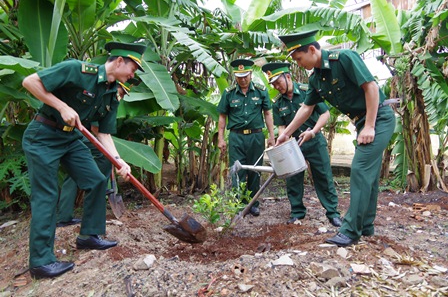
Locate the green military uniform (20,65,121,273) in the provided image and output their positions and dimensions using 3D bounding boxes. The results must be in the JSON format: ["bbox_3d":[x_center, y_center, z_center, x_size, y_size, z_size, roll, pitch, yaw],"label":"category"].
[{"bbox_3d":[-1.044,0.089,2.300,0.640,1.380,0.540,0,1,9],"label":"green military uniform"}]

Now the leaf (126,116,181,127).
[{"bbox_3d":[-1.007,-0.386,4.800,0.760,0.190,0.400,0,1,0],"label":"leaf"}]

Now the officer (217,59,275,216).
[{"bbox_3d":[0.229,-0.167,3.750,0.600,1.560,0.350,0,1,5],"label":"officer"}]

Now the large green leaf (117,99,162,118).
[{"bbox_3d":[-1.068,-0.512,4.300,0.600,0.260,0.420,0,1,0],"label":"large green leaf"}]

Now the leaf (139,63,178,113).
[{"bbox_3d":[-0.799,-0.769,4.100,0.500,0.620,0.330,0,1,0],"label":"leaf"}]

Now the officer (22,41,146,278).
[{"bbox_3d":[-0.955,0.055,2.300,0.820,1.570,0.580,0,1,9],"label":"officer"}]

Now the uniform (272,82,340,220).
[{"bbox_3d":[0.837,0.010,3.450,0.600,1.420,0.450,1,2,34],"label":"uniform"}]

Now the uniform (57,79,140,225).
[{"bbox_3d":[-1.204,0.010,3.200,0.680,1.400,0.520,0,1,14],"label":"uniform"}]

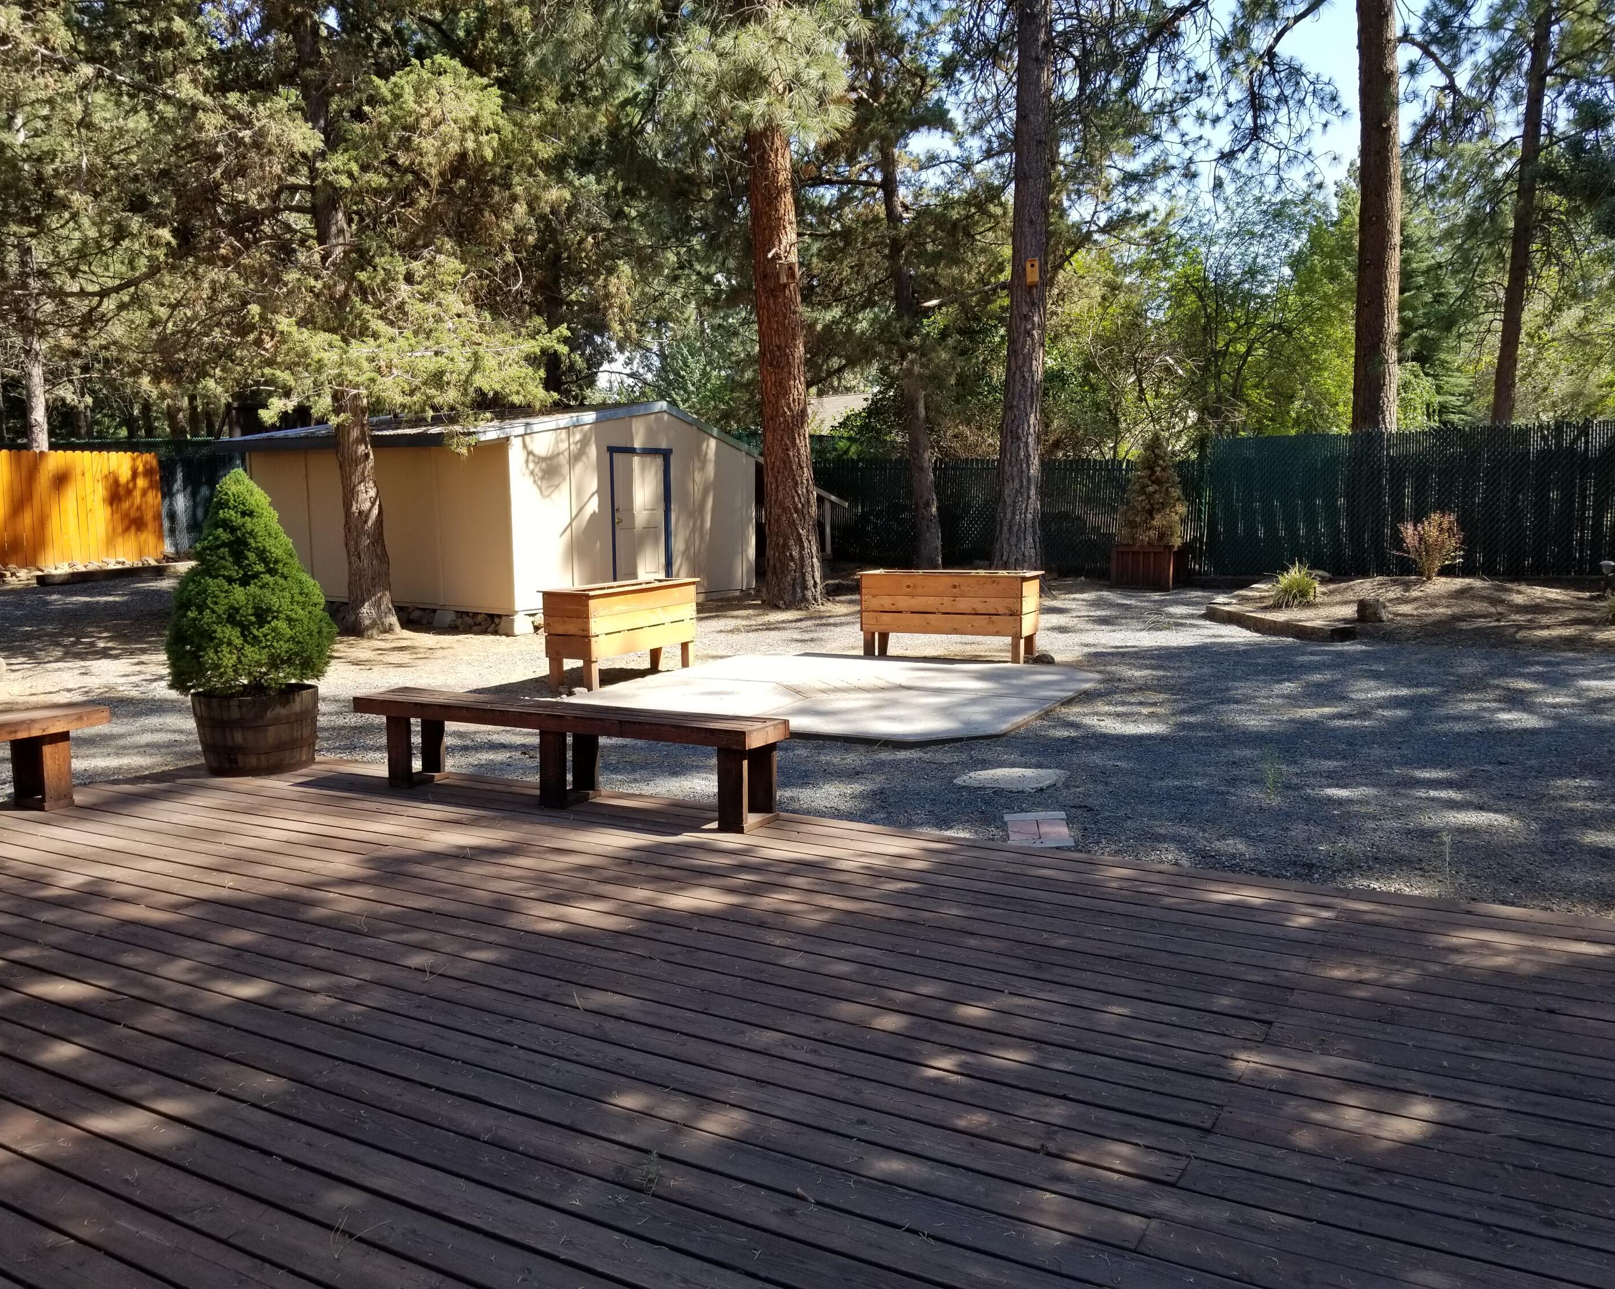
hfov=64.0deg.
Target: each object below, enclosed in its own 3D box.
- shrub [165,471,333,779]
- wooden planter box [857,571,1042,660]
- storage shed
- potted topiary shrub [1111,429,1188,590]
[{"bbox_3d":[-3.062,-0.139,7.157,0.872,1.649,0.872,-3,8,-23],"label":"shrub"},{"bbox_3d":[1.345,-0.276,12.095,1.610,0.785,0.699,3,8,23],"label":"wooden planter box"},{"bbox_3d":[-4.152,-1.889,17.805,5.150,2.690,5.500,4,8,33],"label":"storage shed"},{"bbox_3d":[5.205,-2.038,19.495,0.950,2.380,0.950,4,8,33],"label":"potted topiary shrub"}]

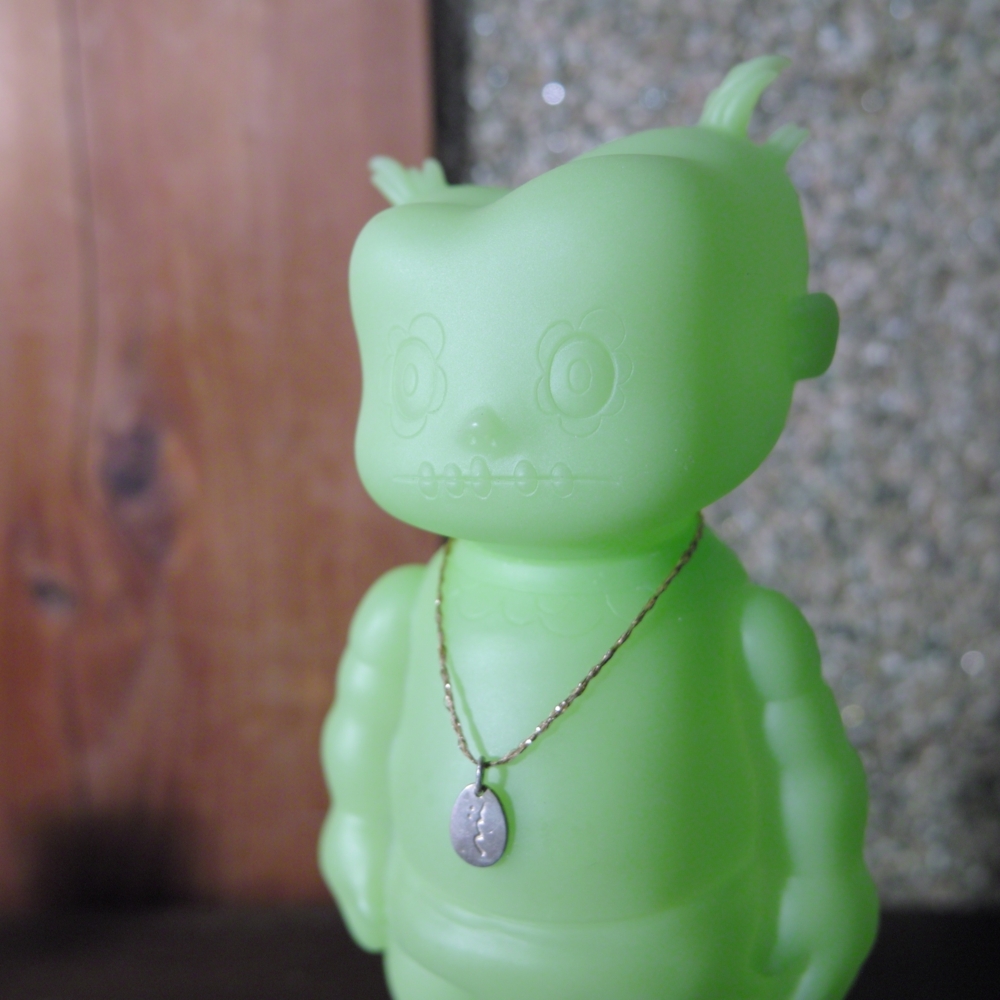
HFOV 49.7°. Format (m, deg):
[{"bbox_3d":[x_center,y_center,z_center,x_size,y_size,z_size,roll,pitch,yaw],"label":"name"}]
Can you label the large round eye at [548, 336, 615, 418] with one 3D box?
[{"bbox_3d":[0.013,-0.020,0.176,0.011,0.013,0.004,1,6,6],"label":"large round eye"}]

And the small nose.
[{"bbox_3d":[-0.002,-0.011,0.175,0.009,0.008,0.005,2,6,18],"label":"small nose"}]

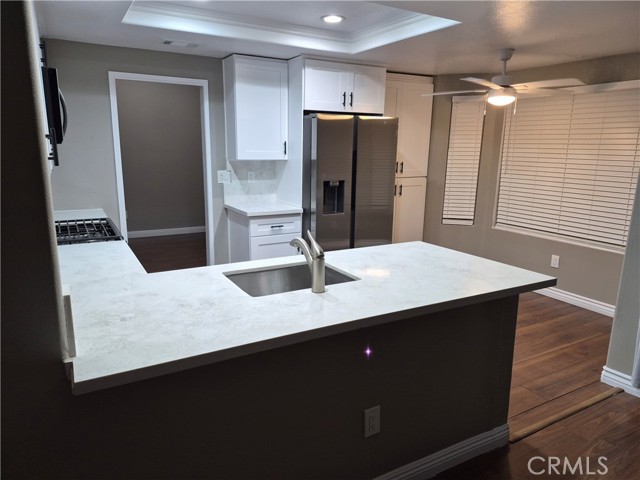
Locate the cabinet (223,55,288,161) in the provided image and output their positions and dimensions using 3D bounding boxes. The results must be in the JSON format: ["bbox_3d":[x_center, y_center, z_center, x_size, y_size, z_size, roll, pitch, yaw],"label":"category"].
[{"bbox_3d":[-0.615,-1.268,4.176,0.510,0.940,0.330,-6,14,-28],"label":"cabinet"}]

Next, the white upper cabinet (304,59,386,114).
[{"bbox_3d":[0.103,-1.508,4.332,0.903,0.451,0.643,-6,14,-28],"label":"white upper cabinet"}]

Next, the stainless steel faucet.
[{"bbox_3d":[-0.063,0.073,1.866,0.057,0.251,0.283,-6,14,-28],"label":"stainless steel faucet"}]

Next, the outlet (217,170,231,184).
[{"bbox_3d":[-0.970,-0.632,4.304,0.120,0.120,0.010,-6,14,-28],"label":"outlet"}]

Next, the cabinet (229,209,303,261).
[{"bbox_3d":[-0.565,0.149,4.344,0.519,0.882,0.631,-6,14,-28],"label":"cabinet"}]

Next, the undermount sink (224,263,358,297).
[{"bbox_3d":[-0.127,0.300,2.008,0.549,0.218,0.372,-6,14,-28],"label":"undermount sink"}]

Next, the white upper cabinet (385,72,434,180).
[{"bbox_3d":[0.827,-1.321,4.995,0.867,1.142,0.401,-6,14,-28],"label":"white upper cabinet"}]

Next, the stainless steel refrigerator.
[{"bbox_3d":[0.149,-0.340,4.484,0.911,1.779,0.838,-6,14,-28],"label":"stainless steel refrigerator"}]

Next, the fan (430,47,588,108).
[{"bbox_3d":[1.565,-1.381,3.632,1.298,0.454,1.298,-6,14,-28],"label":"fan"}]

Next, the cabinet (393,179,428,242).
[{"bbox_3d":[0.812,-0.179,5.241,0.867,1.183,0.401,-6,14,-28],"label":"cabinet"}]

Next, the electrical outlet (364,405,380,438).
[{"bbox_3d":[0.213,0.730,1.705,0.077,0.121,0.008,-6,14,-28],"label":"electrical outlet"}]

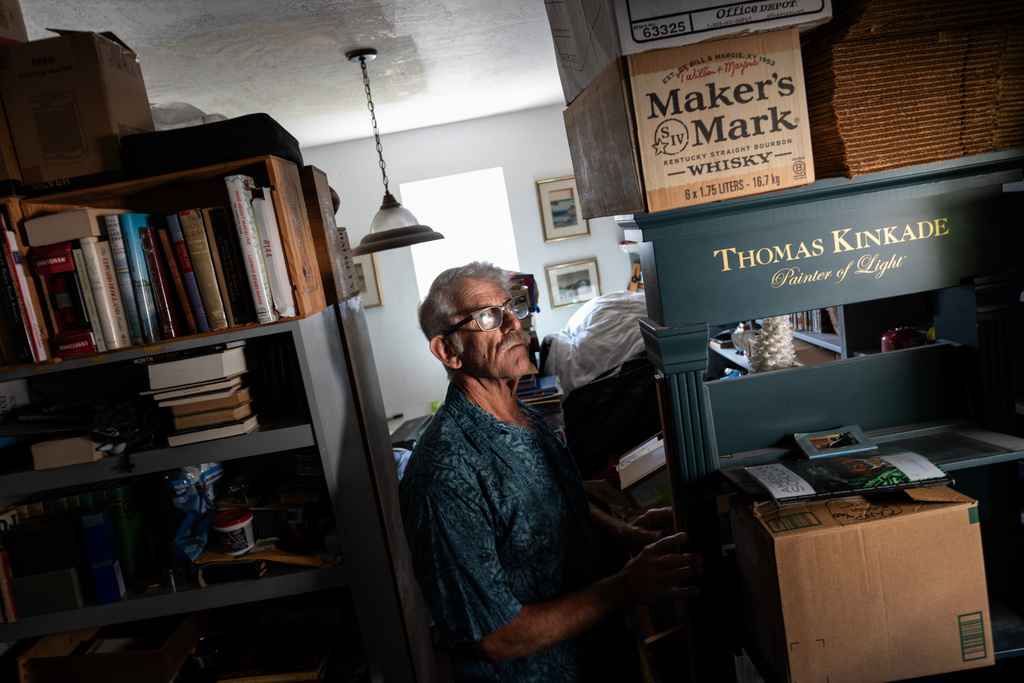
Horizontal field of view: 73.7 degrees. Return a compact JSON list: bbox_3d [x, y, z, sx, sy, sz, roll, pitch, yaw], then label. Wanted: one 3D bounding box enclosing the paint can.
[{"bbox_3d":[-0.602,0.417,1.484,0.084,0.074,0.084,-10,8,0],"label":"paint can"}]

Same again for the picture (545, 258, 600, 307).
[{"bbox_3d":[0.383,-0.355,4.213,0.320,0.258,0.022,-10,8,0],"label":"picture"}]

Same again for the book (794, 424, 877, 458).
[{"bbox_3d":[0.598,0.189,1.264,0.120,0.010,0.107,-9,13,4],"label":"book"}]

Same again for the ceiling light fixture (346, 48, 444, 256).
[{"bbox_3d":[-0.477,-0.691,2.477,0.346,0.700,0.346,-10,8,0],"label":"ceiling light fixture"}]

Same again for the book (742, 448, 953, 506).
[{"bbox_3d":[0.554,0.231,1.149,0.258,0.018,0.185,-9,4,8],"label":"book"}]

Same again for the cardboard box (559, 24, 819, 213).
[{"bbox_3d":[0.388,-0.472,1.608,0.370,0.300,0.473,-11,8,-8],"label":"cardboard box"}]

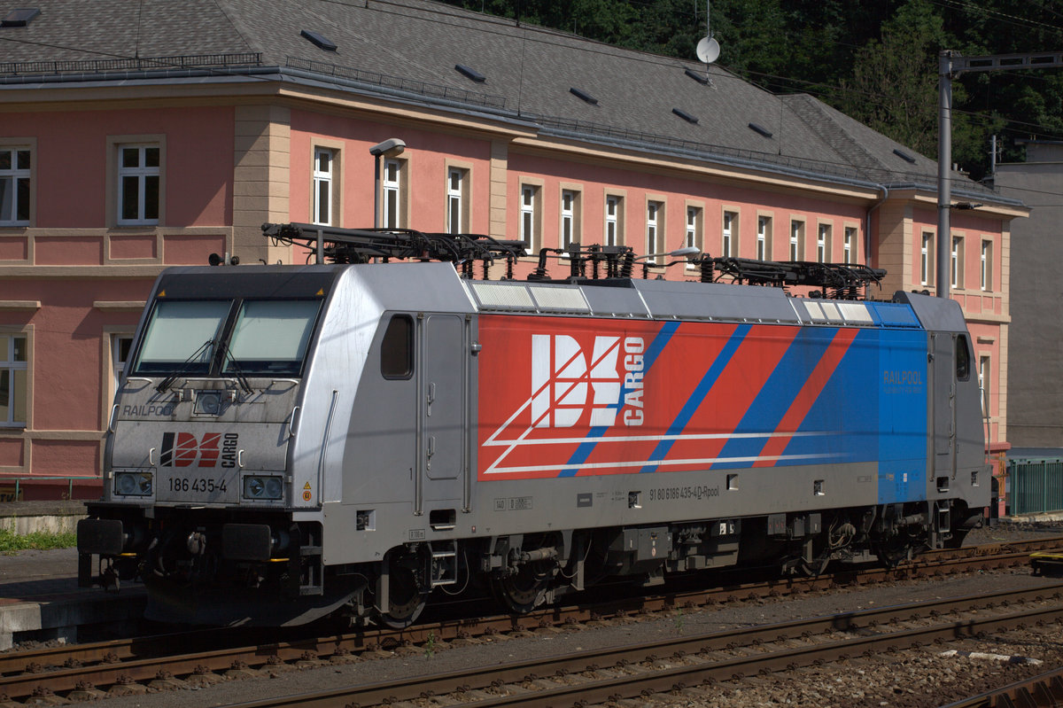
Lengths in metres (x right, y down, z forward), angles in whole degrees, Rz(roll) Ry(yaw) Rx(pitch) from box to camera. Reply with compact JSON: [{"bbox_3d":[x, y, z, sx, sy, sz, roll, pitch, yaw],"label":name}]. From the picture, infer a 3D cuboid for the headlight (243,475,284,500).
[{"bbox_3d":[-2.576,1.299,28.949,0.460,0.235,0.120,0,-3,30],"label":"headlight"}]

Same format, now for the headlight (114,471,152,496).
[{"bbox_3d":[-3.935,1.301,29.724,0.460,0.235,0.120,0,-3,30],"label":"headlight"}]

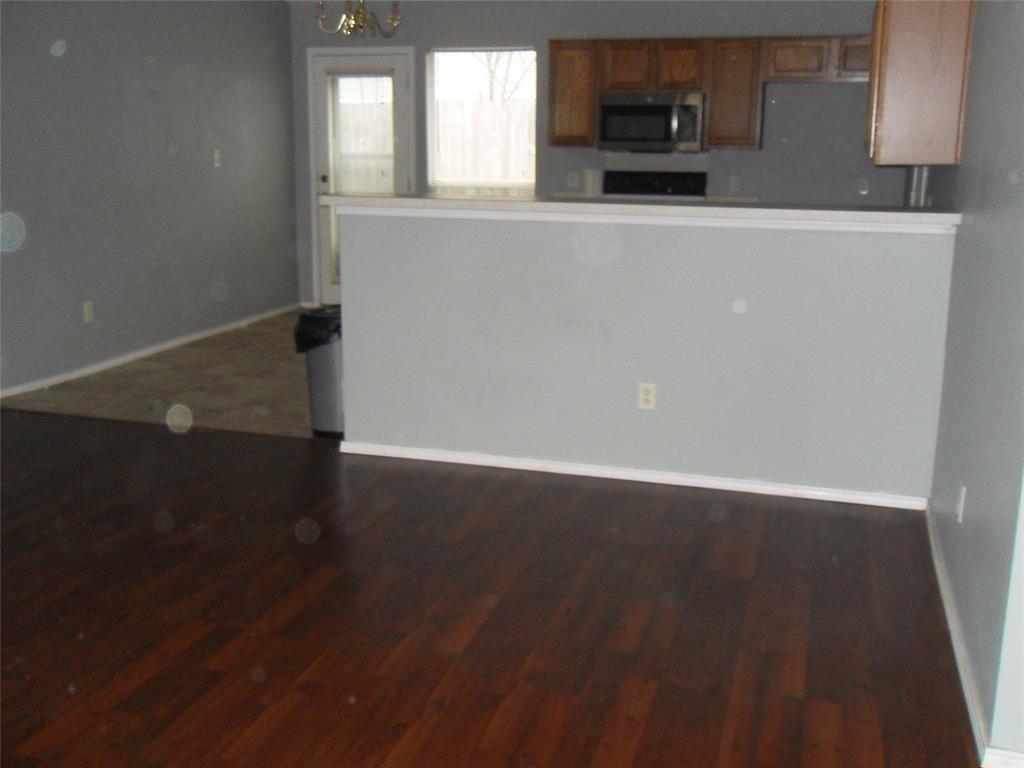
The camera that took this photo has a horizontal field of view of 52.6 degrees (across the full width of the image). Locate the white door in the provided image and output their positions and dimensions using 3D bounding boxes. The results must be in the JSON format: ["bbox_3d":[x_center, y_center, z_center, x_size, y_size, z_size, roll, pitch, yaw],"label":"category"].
[{"bbox_3d":[-1.224,-1.669,8.582,0.941,2.127,0.090,4,14,17],"label":"white door"}]

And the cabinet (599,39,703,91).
[{"bbox_3d":[1.032,-2.299,7.517,0.756,0.352,0.320,4,14,17],"label":"cabinet"}]

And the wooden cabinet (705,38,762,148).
[{"bbox_3d":[1.588,-2.063,7.393,0.412,0.747,0.320,4,14,17],"label":"wooden cabinet"}]

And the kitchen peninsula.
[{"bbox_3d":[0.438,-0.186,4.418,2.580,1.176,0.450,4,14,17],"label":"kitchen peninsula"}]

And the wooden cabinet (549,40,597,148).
[{"bbox_3d":[0.497,-2.149,7.725,0.363,0.747,0.320,4,14,17],"label":"wooden cabinet"}]

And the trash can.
[{"bbox_3d":[-0.831,-0.070,5.102,0.320,0.620,0.330,4,14,17],"label":"trash can"}]

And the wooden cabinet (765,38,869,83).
[{"bbox_3d":[2.225,-2.231,7.148,0.920,0.300,0.320,4,14,17],"label":"wooden cabinet"}]

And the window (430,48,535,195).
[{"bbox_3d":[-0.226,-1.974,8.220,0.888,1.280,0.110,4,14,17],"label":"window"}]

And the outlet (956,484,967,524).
[{"bbox_3d":[1.355,0.368,3.110,0.015,0.115,0.072,4,14,17],"label":"outlet"}]

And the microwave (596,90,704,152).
[{"bbox_3d":[1.042,-1.911,7.562,0.757,0.411,0.400,4,14,17],"label":"microwave"}]

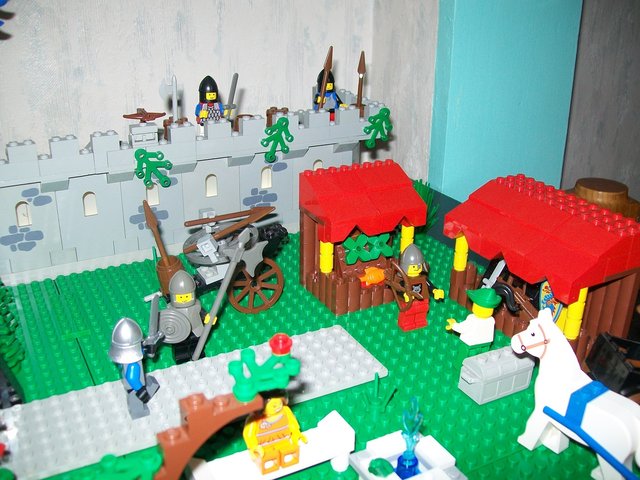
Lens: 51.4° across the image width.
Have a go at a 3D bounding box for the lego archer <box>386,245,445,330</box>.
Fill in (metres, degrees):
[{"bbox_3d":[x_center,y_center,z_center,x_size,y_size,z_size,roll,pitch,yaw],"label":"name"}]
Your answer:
[{"bbox_3d":[0.051,0.024,0.363,0.036,0.047,0.020,-11,26,-26],"label":"lego archer"}]

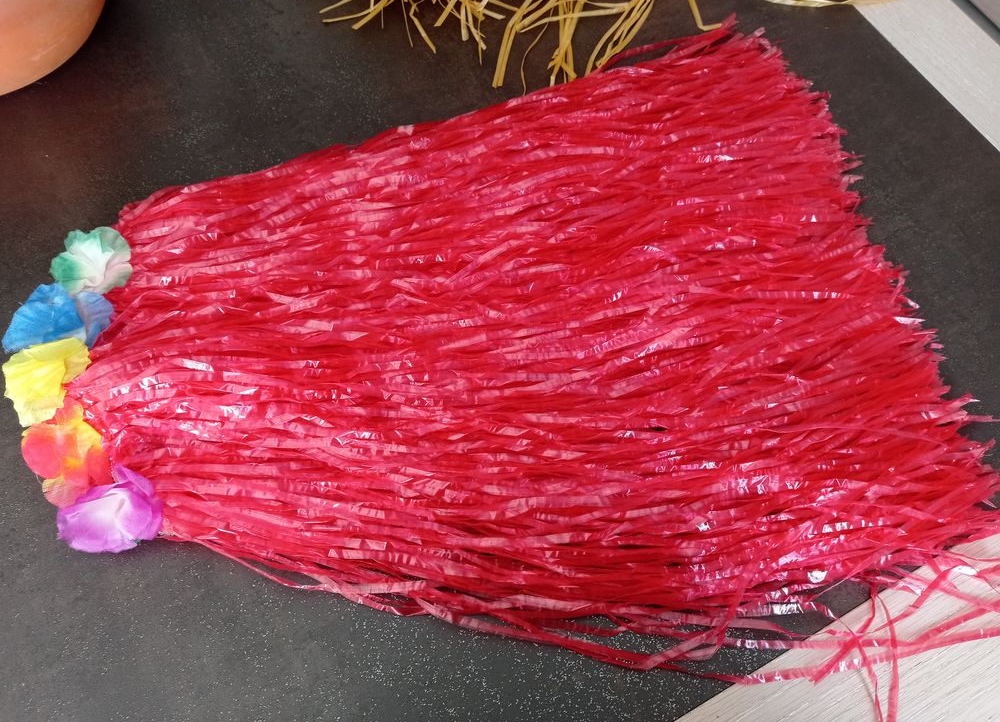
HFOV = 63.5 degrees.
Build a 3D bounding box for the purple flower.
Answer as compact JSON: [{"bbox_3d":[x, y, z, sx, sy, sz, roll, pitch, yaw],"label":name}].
[{"bbox_3d":[-0.284,0.108,0.589,0.069,0.040,0.064,-5,64,-5],"label":"purple flower"}]

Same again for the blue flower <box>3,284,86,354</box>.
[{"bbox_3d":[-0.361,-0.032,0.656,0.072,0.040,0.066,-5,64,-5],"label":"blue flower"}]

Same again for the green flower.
[{"bbox_3d":[-0.346,-0.085,0.685,0.063,0.035,0.061,-5,64,-5],"label":"green flower"}]

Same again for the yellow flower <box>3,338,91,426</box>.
[{"bbox_3d":[-0.354,0.016,0.632,0.062,0.040,0.069,-5,64,-5],"label":"yellow flower"}]

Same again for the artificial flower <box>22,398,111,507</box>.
[{"bbox_3d":[-0.327,0.066,0.611,0.064,0.035,0.077,-5,64,-5],"label":"artificial flower"}]

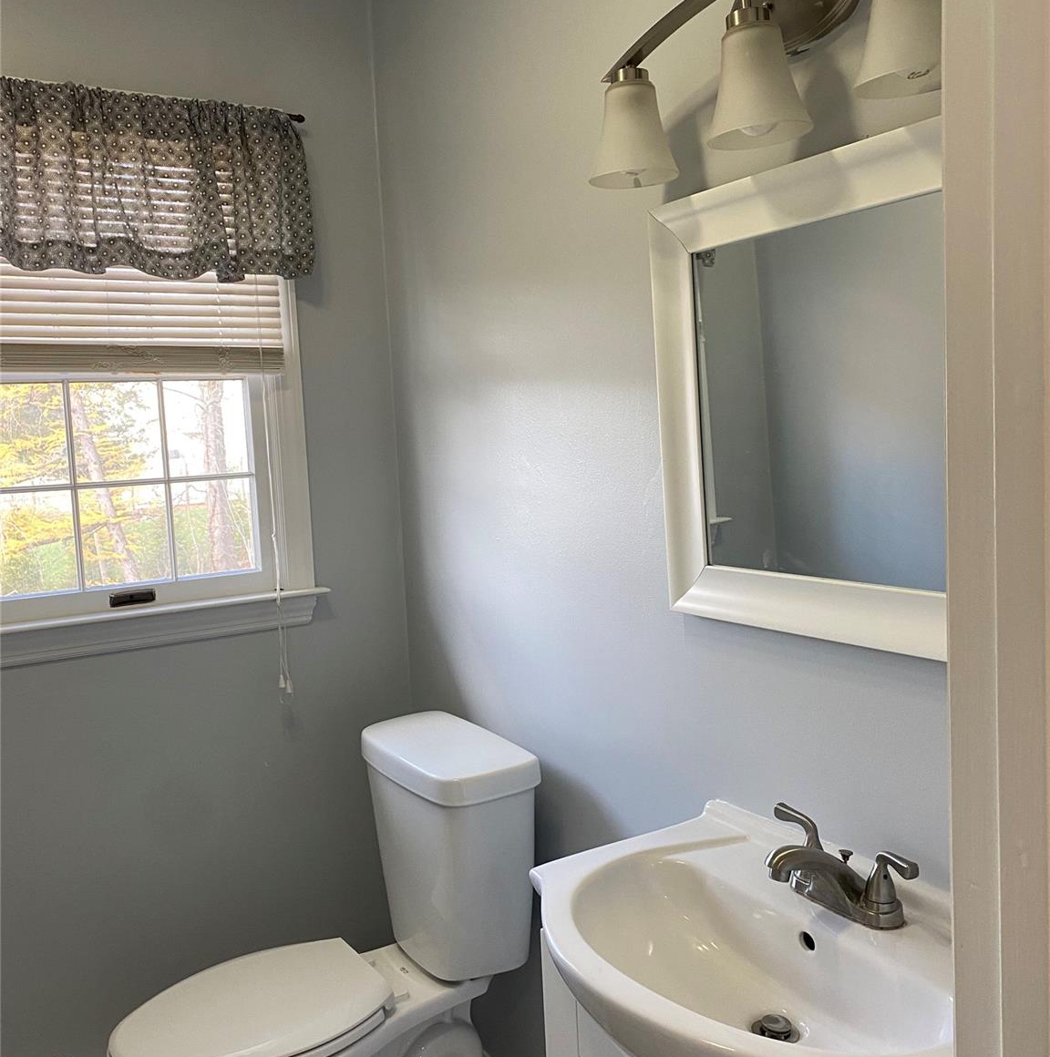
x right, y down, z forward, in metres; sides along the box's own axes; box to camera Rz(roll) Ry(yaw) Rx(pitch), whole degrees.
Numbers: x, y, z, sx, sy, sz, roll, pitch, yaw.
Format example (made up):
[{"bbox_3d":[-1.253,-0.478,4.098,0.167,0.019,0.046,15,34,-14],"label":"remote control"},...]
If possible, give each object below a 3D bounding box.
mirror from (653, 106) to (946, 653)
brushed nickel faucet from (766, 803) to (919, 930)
[{"bbox_3d":[0.391,-0.147,1.210,0.030,0.565,0.709,-6,6,-31],"label":"mirror"},{"bbox_3d":[0.335,0.397,1.210,0.153,0.096,0.207,-6,6,-31],"label":"brushed nickel faucet"}]

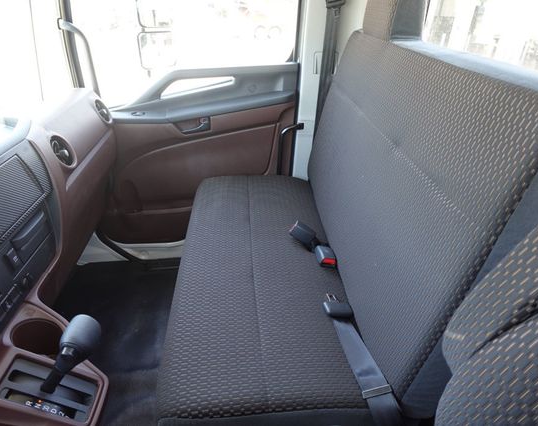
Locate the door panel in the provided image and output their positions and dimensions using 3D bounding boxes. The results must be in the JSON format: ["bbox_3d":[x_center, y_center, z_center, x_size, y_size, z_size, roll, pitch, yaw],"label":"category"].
[{"bbox_3d":[-0.352,-0.222,1.591,0.930,0.840,0.110,-2,32,-4],"label":"door panel"}]

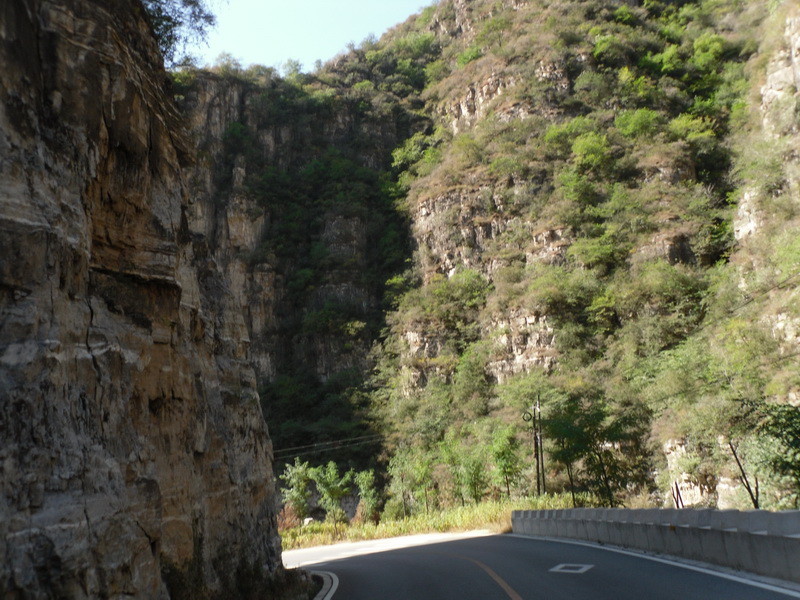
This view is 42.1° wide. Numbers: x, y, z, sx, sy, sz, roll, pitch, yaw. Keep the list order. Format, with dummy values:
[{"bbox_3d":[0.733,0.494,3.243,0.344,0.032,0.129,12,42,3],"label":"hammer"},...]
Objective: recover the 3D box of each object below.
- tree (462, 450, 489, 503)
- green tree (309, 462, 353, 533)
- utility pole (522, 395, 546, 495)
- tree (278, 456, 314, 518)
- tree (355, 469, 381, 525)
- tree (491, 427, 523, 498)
[{"bbox_3d":[4.124,9.739,57.000,1.425,2.834,1.425,-2,-11,0],"label":"tree"},{"bbox_3d":[-2.927,8.610,45.000,1.947,3.063,1.947,-2,-11,0],"label":"green tree"},{"bbox_3d":[8.036,8.716,62.000,1.371,6.082,0.500,-2,-11,0],"label":"utility pole"},{"bbox_3d":[-4.693,8.745,47.000,1.491,3.194,1.491,-2,-11,0],"label":"tree"},{"bbox_3d":[-1.473,9.138,48.000,1.154,2.610,1.154,-2,-11,0],"label":"tree"},{"bbox_3d":[5.814,9.005,57.000,1.754,3.938,1.754,-2,-11,0],"label":"tree"}]

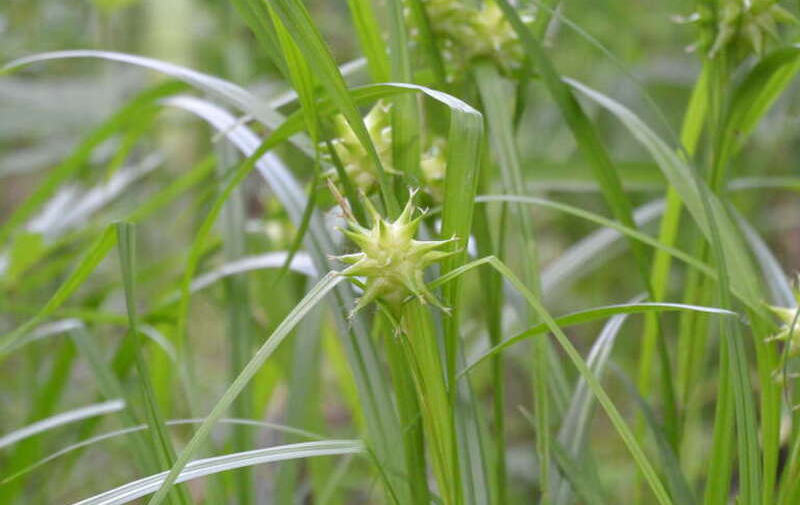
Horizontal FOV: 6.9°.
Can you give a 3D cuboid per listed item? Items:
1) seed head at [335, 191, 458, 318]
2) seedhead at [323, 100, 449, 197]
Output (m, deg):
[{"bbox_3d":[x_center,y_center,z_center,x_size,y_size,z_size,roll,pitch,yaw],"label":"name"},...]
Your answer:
[{"bbox_3d":[-0.001,0.000,1.750,0.033,0.033,0.033,0,12,0],"label":"seed head"},{"bbox_3d":[-0.004,-0.028,1.800,0.034,0.028,0.031,0,12,0],"label":"seedhead"}]

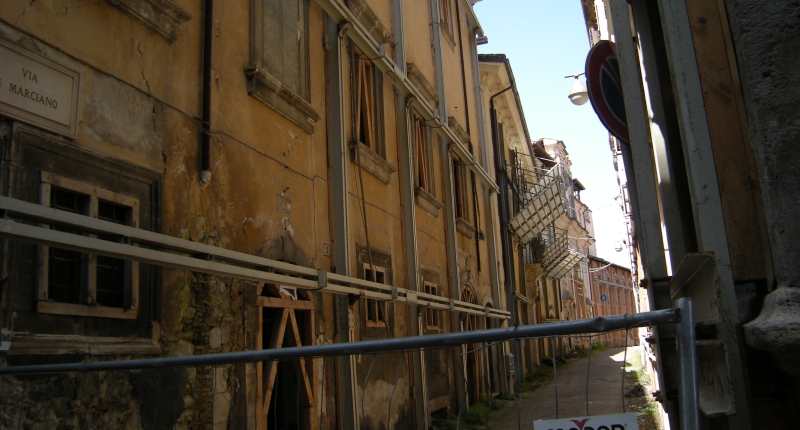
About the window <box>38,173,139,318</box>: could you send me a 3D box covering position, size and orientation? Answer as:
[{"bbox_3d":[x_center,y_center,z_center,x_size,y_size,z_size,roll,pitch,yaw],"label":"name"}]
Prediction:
[{"bbox_3d":[-2.626,0.305,5.485,0.200,1.105,1.084,-8,-14,18],"label":"window"}]

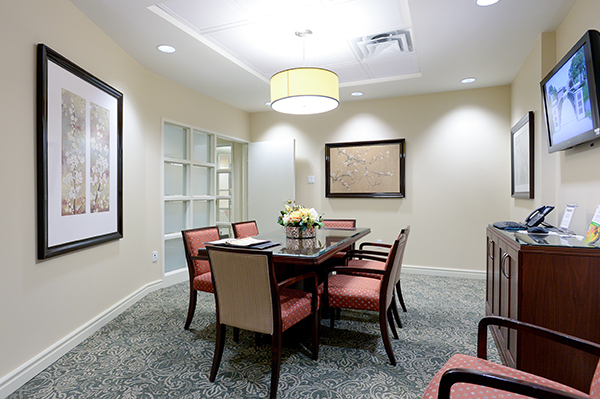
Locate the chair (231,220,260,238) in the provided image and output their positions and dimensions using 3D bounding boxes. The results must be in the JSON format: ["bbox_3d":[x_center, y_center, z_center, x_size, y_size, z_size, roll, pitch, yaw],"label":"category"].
[{"bbox_3d":[-0.396,0.706,3.837,0.600,0.855,0.570,0,0,21],"label":"chair"}]

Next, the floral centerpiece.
[{"bbox_3d":[0.015,0.188,3.291,0.460,0.370,0.430,0,0,21],"label":"floral centerpiece"}]

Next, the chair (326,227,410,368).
[{"bbox_3d":[0.489,0.710,2.596,0.600,0.855,0.570,0,0,19],"label":"chair"}]

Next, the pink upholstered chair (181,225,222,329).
[{"bbox_3d":[-0.660,0.708,3.049,0.600,0.855,0.570,0,0,21],"label":"pink upholstered chair"}]

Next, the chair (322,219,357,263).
[{"bbox_3d":[0.429,0.705,4.296,0.570,0.855,0.600,0,0,21],"label":"chair"}]

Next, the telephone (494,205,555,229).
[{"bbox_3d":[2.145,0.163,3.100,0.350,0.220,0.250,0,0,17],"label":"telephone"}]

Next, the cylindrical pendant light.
[{"bbox_3d":[0.053,-1.070,3.327,0.680,0.270,0.680,0,0,0],"label":"cylindrical pendant light"}]

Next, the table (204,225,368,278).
[{"bbox_3d":[0.065,0.754,3.328,0.950,0.762,2.200,0,0,21],"label":"table"}]

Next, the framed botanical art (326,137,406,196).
[{"bbox_3d":[1.013,-0.464,5.275,1.257,0.893,0.045,0,0,21],"label":"framed botanical art"}]

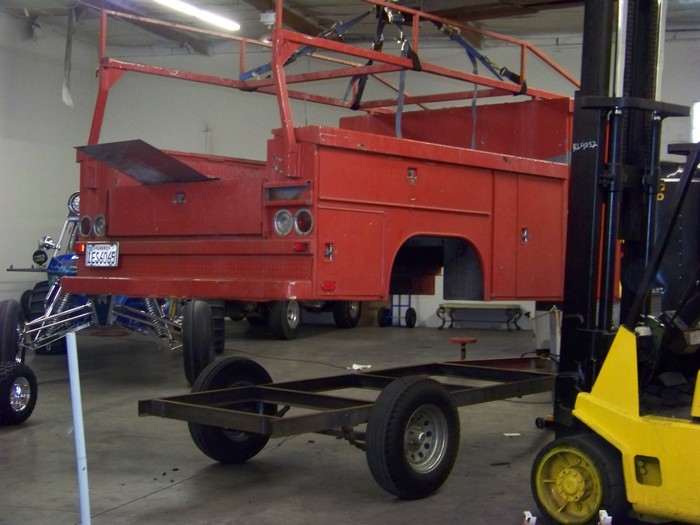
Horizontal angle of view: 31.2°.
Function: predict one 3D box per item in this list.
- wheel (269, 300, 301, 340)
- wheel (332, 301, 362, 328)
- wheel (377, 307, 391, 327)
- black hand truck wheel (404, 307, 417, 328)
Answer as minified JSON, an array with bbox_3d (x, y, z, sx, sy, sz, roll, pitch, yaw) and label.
[{"bbox_3d":[-0.900,0.722,17.500,0.235,0.710,0.710,1,2,18],"label":"wheel"},{"bbox_3d":[-0.045,0.668,19.600,0.235,0.710,0.710,1,2,18],"label":"wheel"},{"bbox_3d":[0.534,0.851,19.400,0.095,0.300,0.300,1,2,18],"label":"wheel"},{"bbox_3d":[0.942,0.855,19.300,0.095,0.300,0.300,1,2,18],"label":"black hand truck wheel"}]

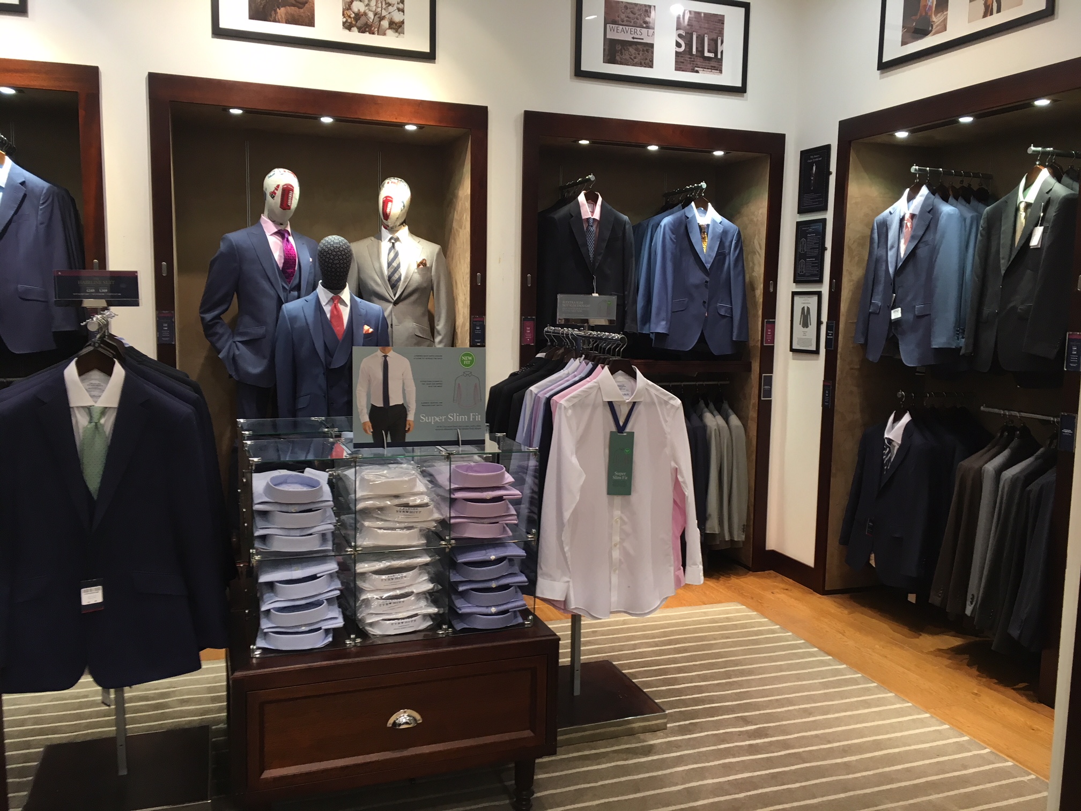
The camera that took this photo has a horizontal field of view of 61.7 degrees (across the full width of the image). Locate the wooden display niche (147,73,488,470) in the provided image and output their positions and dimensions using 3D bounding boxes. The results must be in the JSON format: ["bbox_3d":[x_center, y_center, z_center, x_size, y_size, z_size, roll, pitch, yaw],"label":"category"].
[{"bbox_3d":[-1.062,-0.229,4.466,1.491,2.451,0.550,-2,7,-20],"label":"wooden display niche"}]

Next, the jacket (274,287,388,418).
[{"bbox_3d":[-0.947,-0.136,4.132,0.500,0.760,0.270,-2,7,-20],"label":"jacket"}]

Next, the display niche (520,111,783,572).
[{"bbox_3d":[0.515,-0.269,5.046,1.502,2.444,0.550,-2,7,-20],"label":"display niche"}]

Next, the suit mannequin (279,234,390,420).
[{"bbox_3d":[-0.954,0.058,4.165,0.500,1.660,0.280,-2,7,-20],"label":"suit mannequin"}]

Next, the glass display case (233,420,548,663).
[{"bbox_3d":[-0.535,0.350,2.938,0.807,0.539,0.836,-2,7,-20],"label":"glass display case"}]

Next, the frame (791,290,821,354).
[{"bbox_3d":[1.431,-0.446,4.878,0.022,0.327,0.250,-2,7,-21],"label":"frame"}]

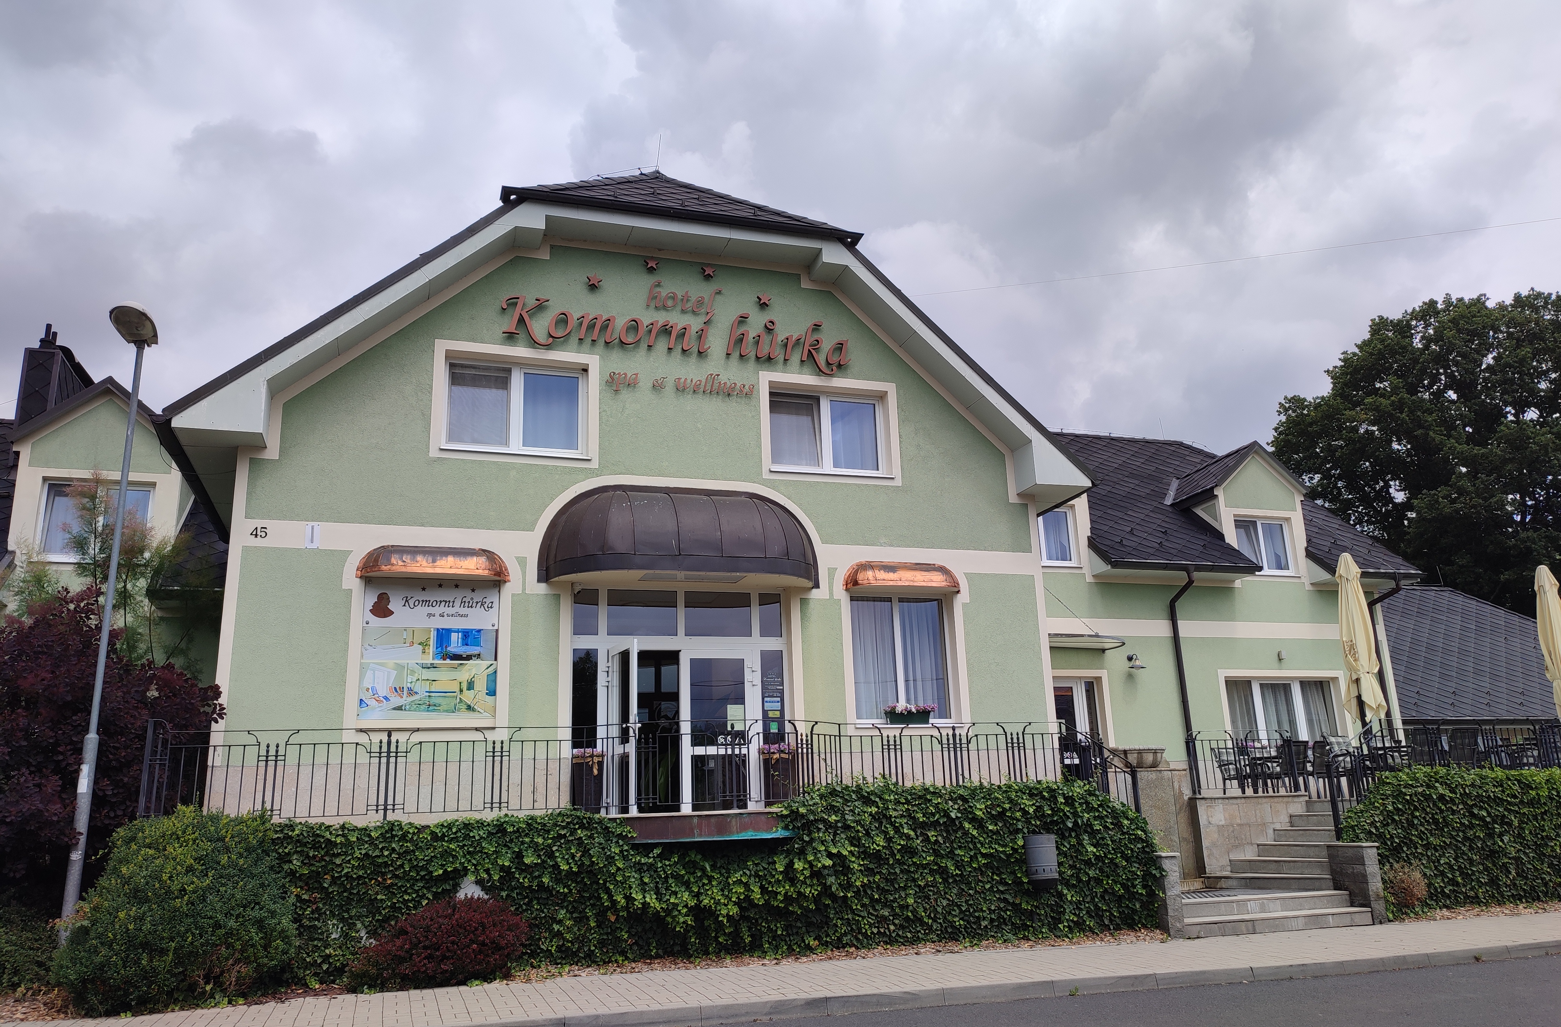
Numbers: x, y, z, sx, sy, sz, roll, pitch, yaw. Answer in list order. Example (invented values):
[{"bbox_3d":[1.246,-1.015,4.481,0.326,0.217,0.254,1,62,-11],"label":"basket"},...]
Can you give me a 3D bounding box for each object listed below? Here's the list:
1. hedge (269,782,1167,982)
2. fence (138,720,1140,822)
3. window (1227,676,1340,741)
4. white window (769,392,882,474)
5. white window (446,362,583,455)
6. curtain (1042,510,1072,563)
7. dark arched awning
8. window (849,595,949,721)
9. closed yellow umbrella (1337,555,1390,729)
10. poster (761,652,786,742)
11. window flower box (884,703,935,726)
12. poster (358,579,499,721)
[{"bbox_3d":[-0.185,3.570,11.333,9.064,1.634,0.900,3,-16,-18],"label":"hedge"},{"bbox_3d":[-0.751,2.904,12.368,10.900,1.220,0.800,3,-14,-19],"label":"fence"},{"bbox_3d":[10.074,3.976,22.412,2.840,1.410,0.150,3,-14,-19],"label":"window"},{"bbox_3d":[0.699,-1.097,15.494,1.770,1.230,0.150,3,-14,-19],"label":"white window"},{"bbox_3d":[-3.296,-1.304,14.120,1.770,1.230,0.150,3,-14,-19],"label":"white window"},{"bbox_3d":[5.326,0.389,21.727,0.820,1.120,0.100,3,-14,-19],"label":"curtain"},{"bbox_3d":[-1.096,0.215,14.037,3.660,1.250,0.820,3,-14,-19],"label":"dark arched awning"},{"bbox_3d":[1.690,2.060,16.021,1.600,1.820,0.100,3,-16,-18],"label":"window"},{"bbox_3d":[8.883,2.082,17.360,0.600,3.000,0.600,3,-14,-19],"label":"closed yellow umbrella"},{"bbox_3d":[-0.100,2.461,15.237,0.324,1.236,0.025,3,-16,-18],"label":"poster"},{"bbox_3d":[1.800,2.779,15.607,0.775,0.305,0.220,3,-16,-18],"label":"window flower box"},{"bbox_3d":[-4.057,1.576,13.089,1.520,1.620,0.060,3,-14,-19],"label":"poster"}]

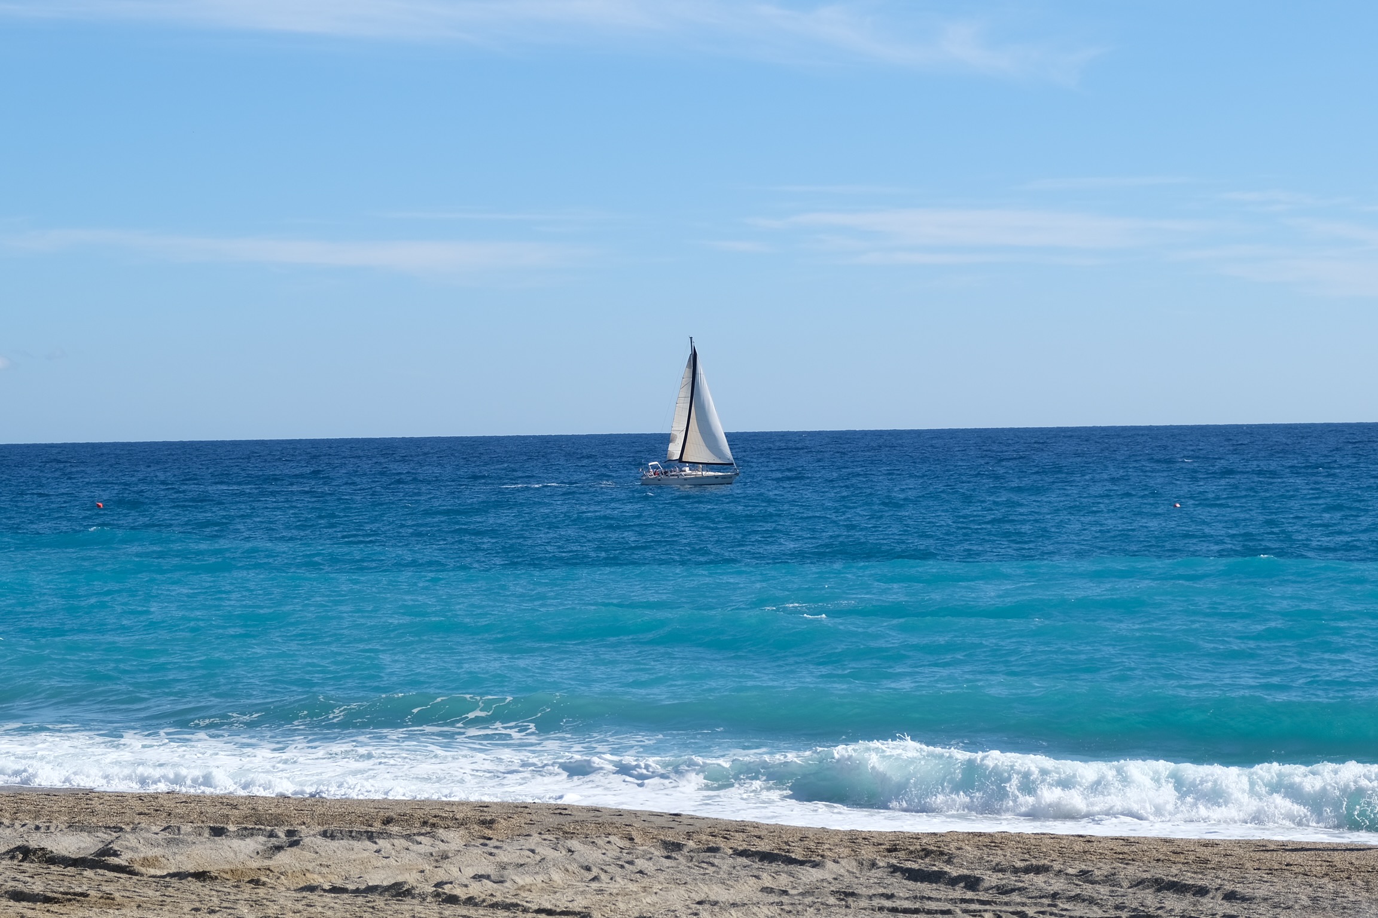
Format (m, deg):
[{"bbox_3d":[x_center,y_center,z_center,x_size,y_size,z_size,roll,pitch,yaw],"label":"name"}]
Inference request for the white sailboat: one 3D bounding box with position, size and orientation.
[{"bbox_3d":[0.105,-5.761,342.000,12.600,18.100,4.000,-1,1,20],"label":"white sailboat"}]

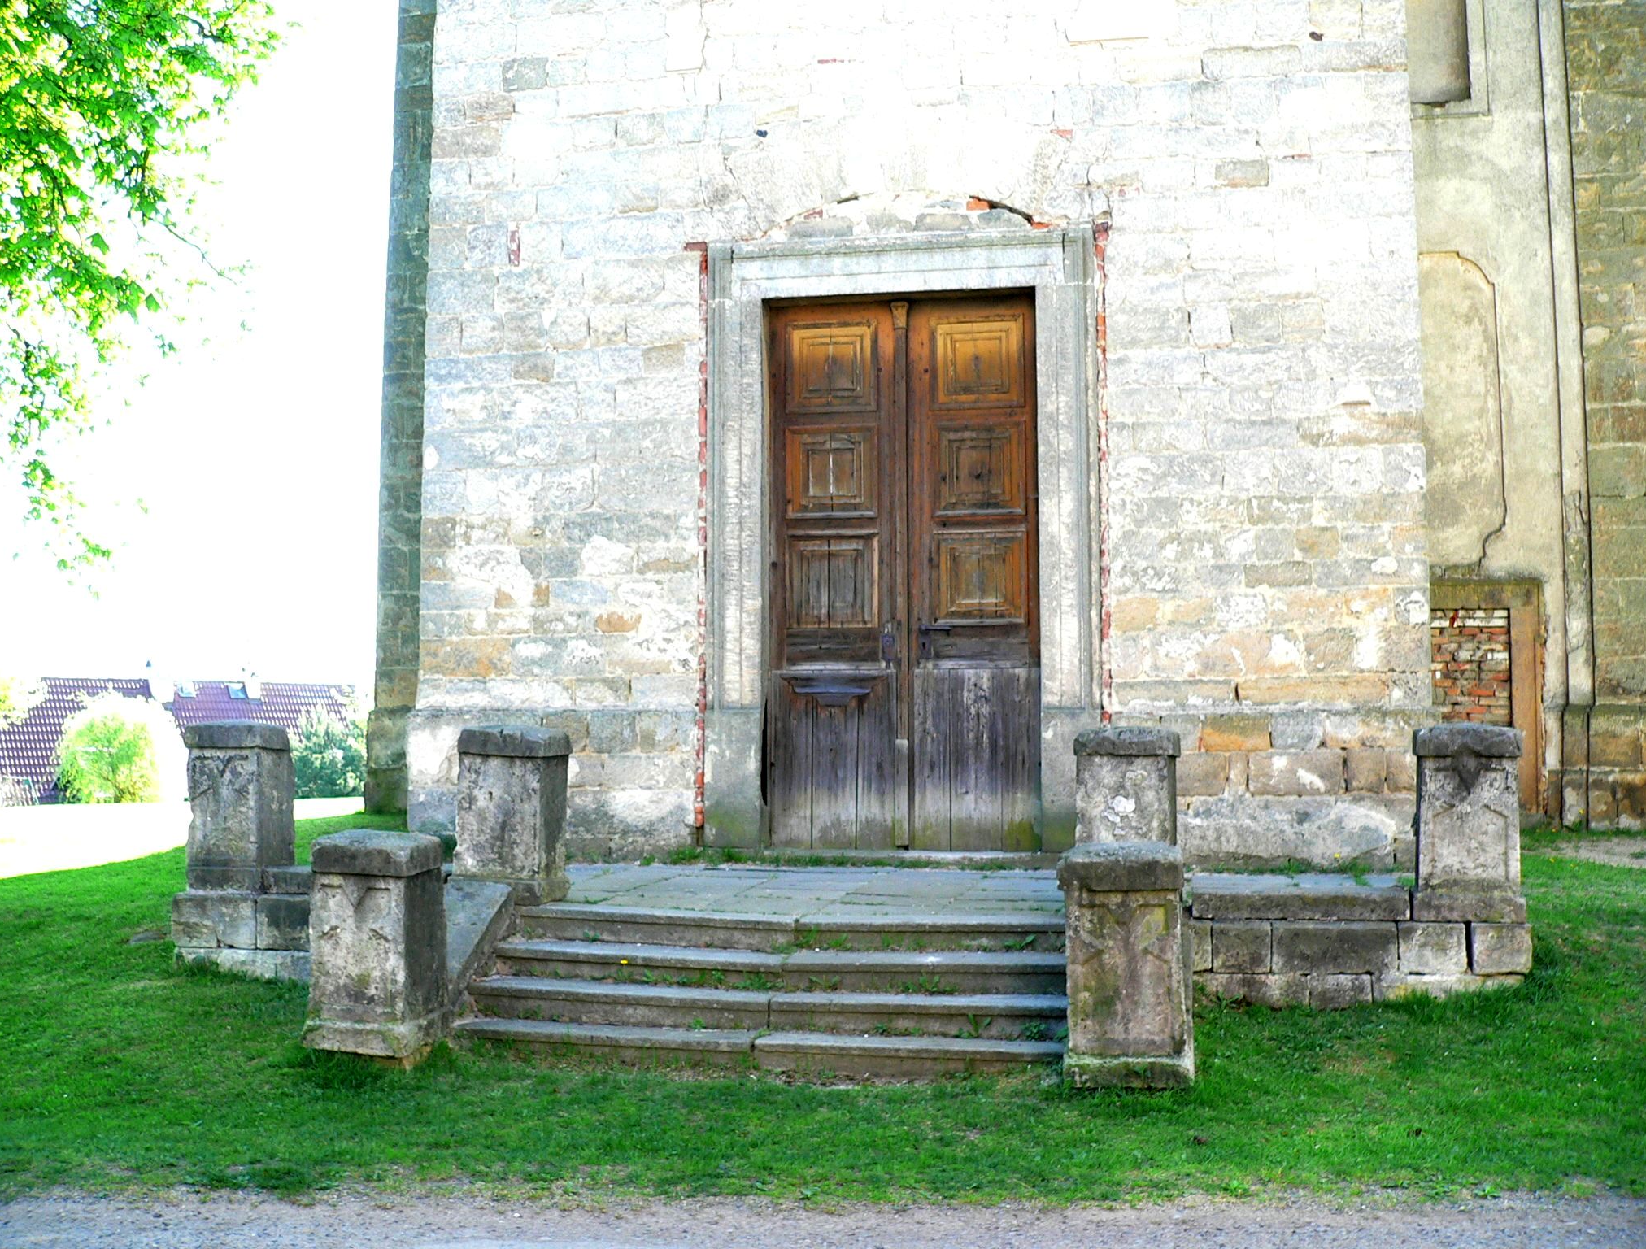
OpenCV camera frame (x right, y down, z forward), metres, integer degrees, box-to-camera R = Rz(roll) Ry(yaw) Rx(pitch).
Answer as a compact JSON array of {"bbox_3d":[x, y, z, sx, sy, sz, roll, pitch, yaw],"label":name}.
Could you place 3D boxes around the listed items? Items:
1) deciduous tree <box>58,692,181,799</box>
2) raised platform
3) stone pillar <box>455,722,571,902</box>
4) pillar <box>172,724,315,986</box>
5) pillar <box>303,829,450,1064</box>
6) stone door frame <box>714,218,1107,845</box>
[{"bbox_3d":[-17.116,2.950,42.000,3.029,2.713,2.877,0,-4,11],"label":"deciduous tree"},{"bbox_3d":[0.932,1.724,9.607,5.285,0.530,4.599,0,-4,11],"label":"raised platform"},{"bbox_3d":[-1.567,0.972,8.766,0.460,0.841,0.403,0,-4,11],"label":"stone pillar"},{"bbox_3d":[-3.181,1.202,9.443,0.535,1.284,0.491,0,-4,11],"label":"pillar"},{"bbox_3d":[-1.931,1.393,7.534,0.479,0.882,0.435,0,-4,11],"label":"pillar"},{"bbox_3d":[0.553,-0.586,12.306,2.830,4.345,0.300,0,-4,11],"label":"stone door frame"}]

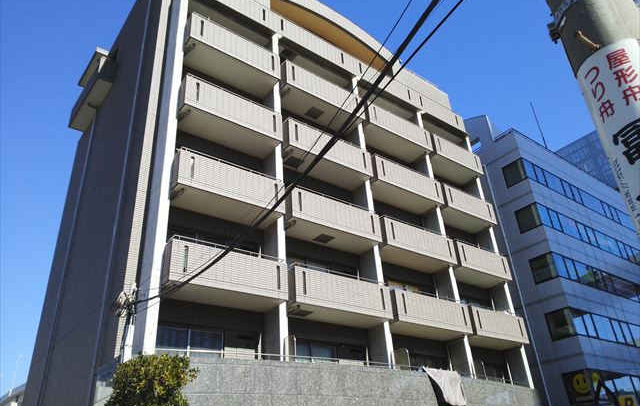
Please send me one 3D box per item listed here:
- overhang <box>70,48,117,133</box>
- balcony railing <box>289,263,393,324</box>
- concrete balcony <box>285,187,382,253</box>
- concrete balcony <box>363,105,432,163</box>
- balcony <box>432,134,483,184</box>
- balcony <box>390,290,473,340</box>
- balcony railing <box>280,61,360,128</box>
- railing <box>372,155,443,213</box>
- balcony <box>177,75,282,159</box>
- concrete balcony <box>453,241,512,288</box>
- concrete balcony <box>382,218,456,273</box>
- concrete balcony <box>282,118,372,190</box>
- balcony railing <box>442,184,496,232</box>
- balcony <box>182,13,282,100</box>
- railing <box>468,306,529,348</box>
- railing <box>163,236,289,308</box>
[{"bbox_3d":[-12.145,-5.962,26.635,0.870,2.100,4.600,18,-36,-33],"label":"overhang"},{"bbox_3d":[0.521,3.308,17.235,4.150,1.290,1.280,18,-36,-33],"label":"balcony railing"},{"bbox_3d":[0.315,0.758,18.791,4.200,1.210,1.370,18,-36,-34],"label":"concrete balcony"},{"bbox_3d":[3.507,-3.293,24.202,4.278,1.210,1.370,18,-36,-34],"label":"concrete balcony"},{"bbox_3d":[6.899,-2.213,26.593,3.832,1.210,1.370,18,-36,-34],"label":"balcony"},{"bbox_3d":[4.087,4.455,19.695,4.188,1.290,1.280,18,-36,-33],"label":"balcony"},{"bbox_3d":[-0.056,-4.441,21.664,4.200,1.210,1.370,18,-36,-34],"label":"balcony railing"},{"bbox_3d":[3.702,-0.739,22.674,4.188,1.290,1.280,18,-36,-33],"label":"railing"},{"bbox_3d":[-3.279,-2.948,17.769,3.758,1.210,1.370,18,-36,-34],"label":"balcony"},{"bbox_3d":[7.254,2.938,23.503,3.717,1.290,1.280,18,-36,-33],"label":"concrete balcony"},{"bbox_3d":[3.878,1.906,21.329,4.278,1.210,1.370,18,-36,-34],"label":"concrete balcony"},{"bbox_3d":[0.136,-1.886,20.214,4.150,1.290,1.280,18,-36,-33],"label":"concrete balcony"},{"bbox_3d":[7.061,0.341,24.992,3.717,1.290,1.280,18,-36,-33],"label":"balcony railing"},{"bbox_3d":[-3.465,-5.554,19.209,3.758,1.210,1.370,18,-36,-34],"label":"balcony"},{"bbox_3d":[7.447,5.535,22.013,3.717,1.290,1.280,18,-36,-33],"label":"railing"},{"bbox_3d":[-2.906,2.274,14.884,3.758,1.210,1.370,18,-36,-34],"label":"railing"}]

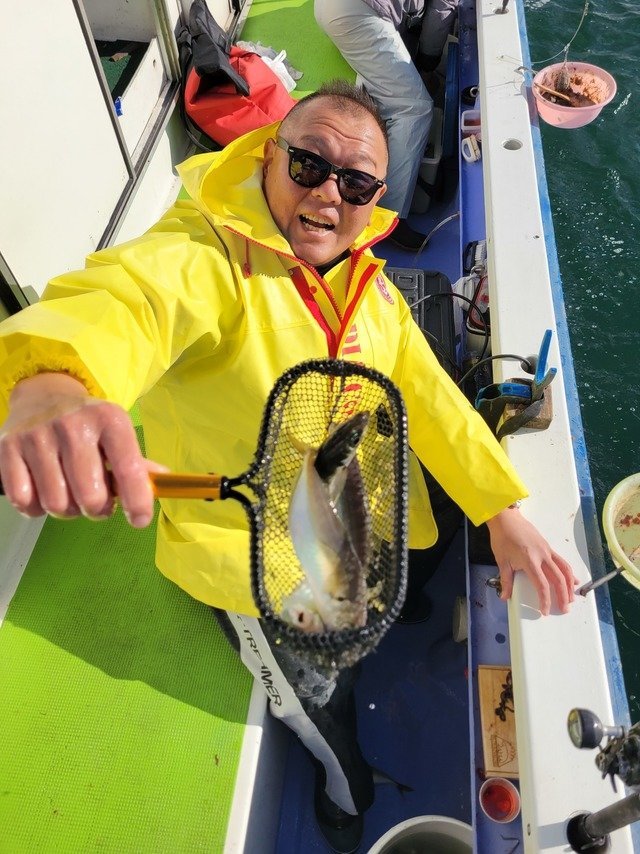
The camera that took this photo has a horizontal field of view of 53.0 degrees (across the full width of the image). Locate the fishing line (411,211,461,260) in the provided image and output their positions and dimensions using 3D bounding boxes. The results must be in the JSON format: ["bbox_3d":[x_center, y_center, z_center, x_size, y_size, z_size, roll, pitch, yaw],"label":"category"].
[{"bbox_3d":[0.443,-0.728,2.450,0.185,0.220,0.050,4,56,6],"label":"fishing line"}]

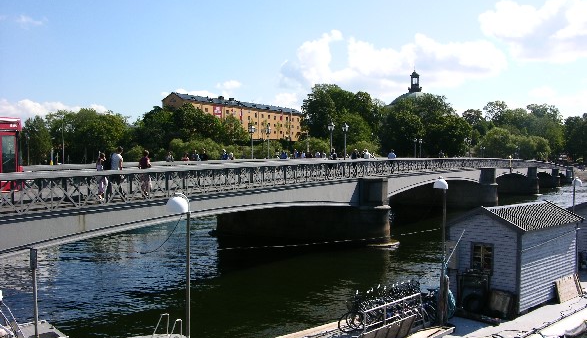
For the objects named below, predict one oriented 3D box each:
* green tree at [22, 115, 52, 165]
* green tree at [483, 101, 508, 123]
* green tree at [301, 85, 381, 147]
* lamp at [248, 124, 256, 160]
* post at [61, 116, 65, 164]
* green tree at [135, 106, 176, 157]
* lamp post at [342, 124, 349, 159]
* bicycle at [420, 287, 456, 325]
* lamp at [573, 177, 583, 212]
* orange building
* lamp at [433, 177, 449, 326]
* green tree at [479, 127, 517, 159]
[{"bbox_3d":[-73.274,-8.525,169.848,8.800,13.700,8.800,0,2,0],"label":"green tree"},{"bbox_3d":[64.782,-12.759,189.711,10.000,17.300,10.000,0,2,0],"label":"green tree"},{"bbox_3d":[13.453,-13.245,164.700,22.500,20.800,20.000,0,2,0],"label":"green tree"},{"bbox_3d":[-2.774,-1.335,40.279,0.420,3.450,0.420,0,2,0],"label":"lamp"},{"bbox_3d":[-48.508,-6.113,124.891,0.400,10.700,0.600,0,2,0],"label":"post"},{"bbox_3d":[-41.310,-10.885,177.780,12.500,16.500,12.500,0,2,0],"label":"green tree"},{"bbox_3d":[3.432,-1.273,38.879,0.420,3.500,0.420,0,2,0],"label":"lamp post"},{"bbox_3d":[4.167,4.095,18.516,0.600,1.080,1.750,-1,2,-38],"label":"bicycle"},{"bbox_3d":[11.781,2.431,24.772,0.500,4.250,0.420,-1,2,-43],"label":"lamp"},{"bbox_3d":[-21.240,-20.137,250.352,10.200,16.000,88.000,1,2,29],"label":"orange building"},{"bbox_3d":[4.370,2.449,17.672,0.480,4.420,0.420,-1,2,-43],"label":"lamp"},{"bbox_3d":[50.137,-5.313,144.899,8.800,9.600,8.800,0,2,0],"label":"green tree"}]

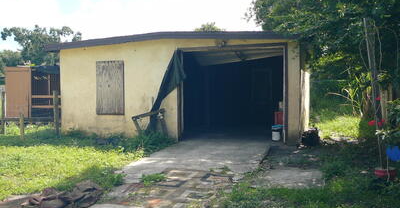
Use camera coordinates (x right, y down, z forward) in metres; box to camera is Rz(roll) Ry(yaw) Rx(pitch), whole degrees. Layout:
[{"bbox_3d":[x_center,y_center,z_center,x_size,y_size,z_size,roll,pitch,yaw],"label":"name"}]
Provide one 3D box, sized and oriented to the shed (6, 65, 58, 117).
[{"bbox_3d":[-5.650,-0.448,15.396,2.600,1.930,2.000,0,3,5],"label":"shed"}]

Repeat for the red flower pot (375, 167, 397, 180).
[{"bbox_3d":[2.760,1.028,6.007,0.310,0.160,0.310,0,3,0],"label":"red flower pot"}]

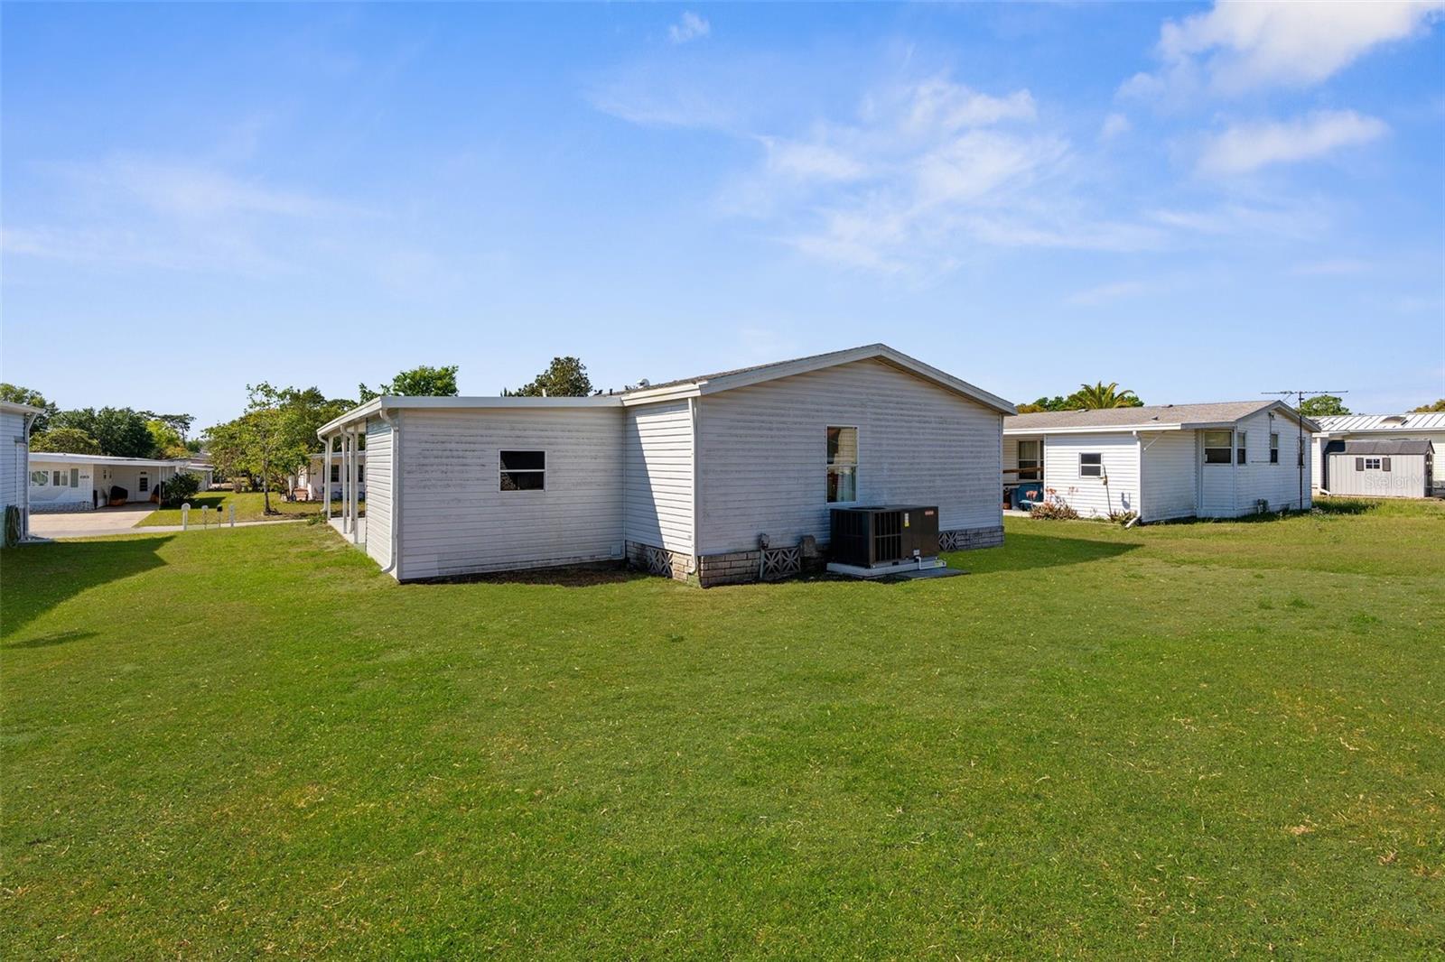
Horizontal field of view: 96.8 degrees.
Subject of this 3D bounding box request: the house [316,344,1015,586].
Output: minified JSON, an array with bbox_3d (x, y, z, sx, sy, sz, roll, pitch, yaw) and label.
[{"bbox_3d":[-3.314,-0.617,16.250,10.900,3.580,16.370,-1,2,-35],"label":"house"}]

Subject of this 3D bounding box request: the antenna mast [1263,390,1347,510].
[{"bbox_3d":[18.818,-0.987,20.800,2.050,3.850,1.300,1,2,32],"label":"antenna mast"}]

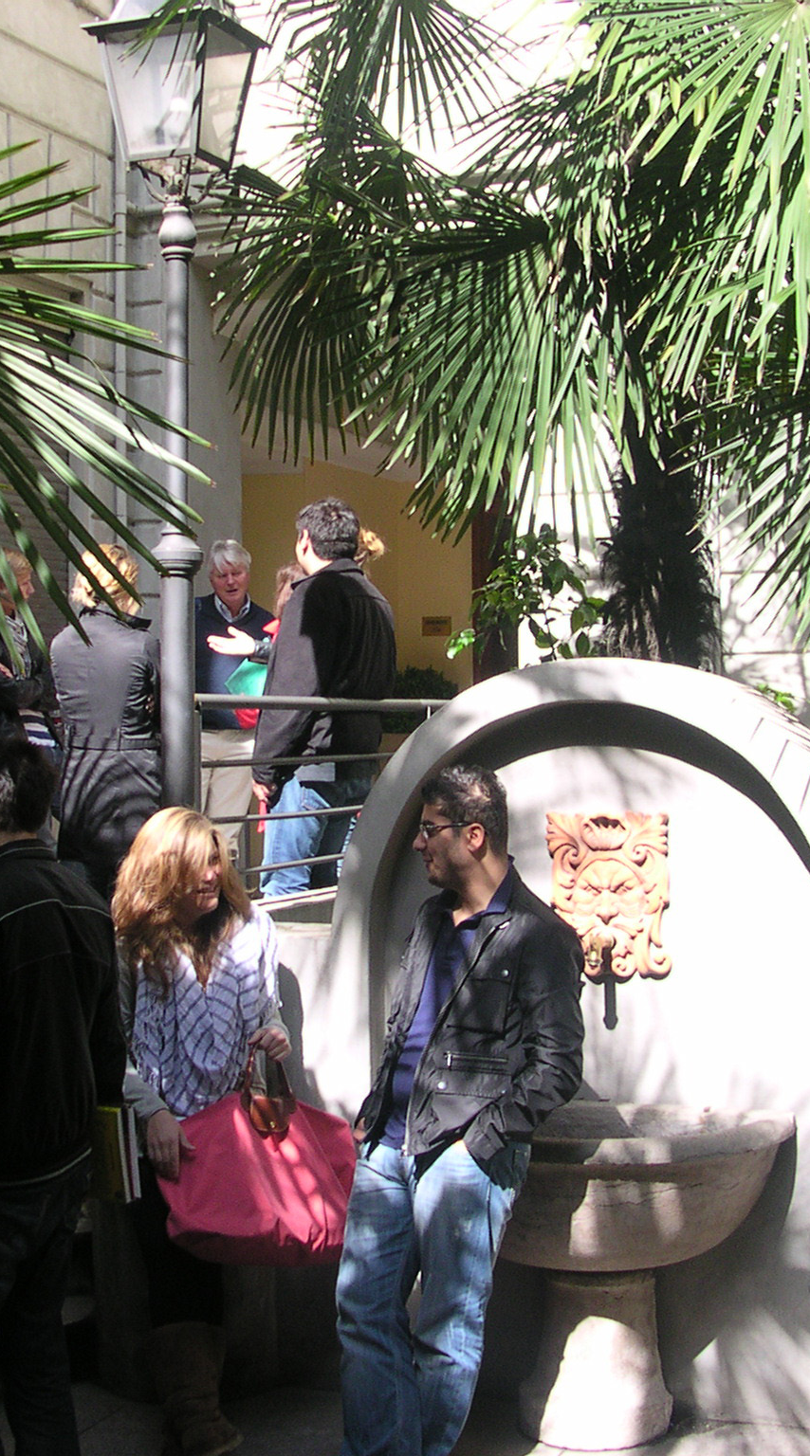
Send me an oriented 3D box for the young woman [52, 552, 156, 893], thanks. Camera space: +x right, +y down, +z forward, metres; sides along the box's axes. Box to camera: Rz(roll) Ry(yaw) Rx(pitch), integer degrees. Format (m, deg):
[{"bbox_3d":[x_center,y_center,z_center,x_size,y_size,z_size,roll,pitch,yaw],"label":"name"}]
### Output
[{"bbox_3d":[-0.955,0.237,6.700,0.460,1.660,0.360,0,0,28],"label":"young woman"}]

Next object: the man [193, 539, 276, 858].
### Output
[{"bbox_3d":[-0.725,0.155,8.100,0.520,1.770,0.330,0,0,-13],"label":"man"}]

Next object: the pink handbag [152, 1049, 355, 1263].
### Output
[{"bbox_3d":[-0.360,1.030,5.000,0.480,0.530,0.250,0,0,2],"label":"pink handbag"}]

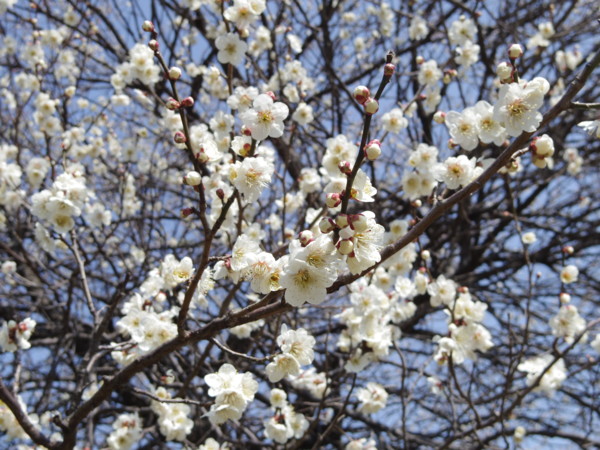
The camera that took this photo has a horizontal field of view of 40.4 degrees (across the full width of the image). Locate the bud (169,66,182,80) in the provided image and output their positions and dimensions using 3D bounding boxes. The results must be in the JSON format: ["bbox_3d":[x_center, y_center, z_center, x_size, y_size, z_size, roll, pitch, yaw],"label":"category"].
[{"bbox_3d":[-0.066,-0.081,0.435,0.007,0.007,0.007,36,-65,0],"label":"bud"}]

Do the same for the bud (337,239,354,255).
[{"bbox_3d":[0.021,0.010,0.372,0.007,0.007,0.008,-9,0,-39],"label":"bud"}]

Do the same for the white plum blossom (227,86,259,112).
[{"bbox_3d":[-0.043,-0.095,0.620,0.025,0.023,0.012,1,6,-3],"label":"white plum blossom"}]

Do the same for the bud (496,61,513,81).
[{"bbox_3d":[0.103,-0.078,0.410,0.008,0.009,0.008,-29,21,0],"label":"bud"}]

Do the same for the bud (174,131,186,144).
[{"bbox_3d":[-0.065,-0.047,0.440,0.007,0.007,0.007,23,0,-40],"label":"bud"}]

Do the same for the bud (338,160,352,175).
[{"bbox_3d":[0.023,-0.029,0.405,0.006,0.006,0.008,-34,-66,0],"label":"bud"}]

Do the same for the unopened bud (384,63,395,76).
[{"bbox_3d":[0.043,-0.074,0.390,0.005,0.006,0.005,9,18,0],"label":"unopened bud"}]

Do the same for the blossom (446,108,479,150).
[{"bbox_3d":[0.103,-0.060,0.510,0.024,0.026,0.013,-4,8,9],"label":"blossom"}]

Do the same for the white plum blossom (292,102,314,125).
[{"bbox_3d":[0.004,-0.119,0.870,0.023,0.023,0.012,0,9,0],"label":"white plum blossom"}]

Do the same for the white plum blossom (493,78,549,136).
[{"bbox_3d":[0.110,-0.058,0.405,0.028,0.028,0.015,5,8,-12],"label":"white plum blossom"}]

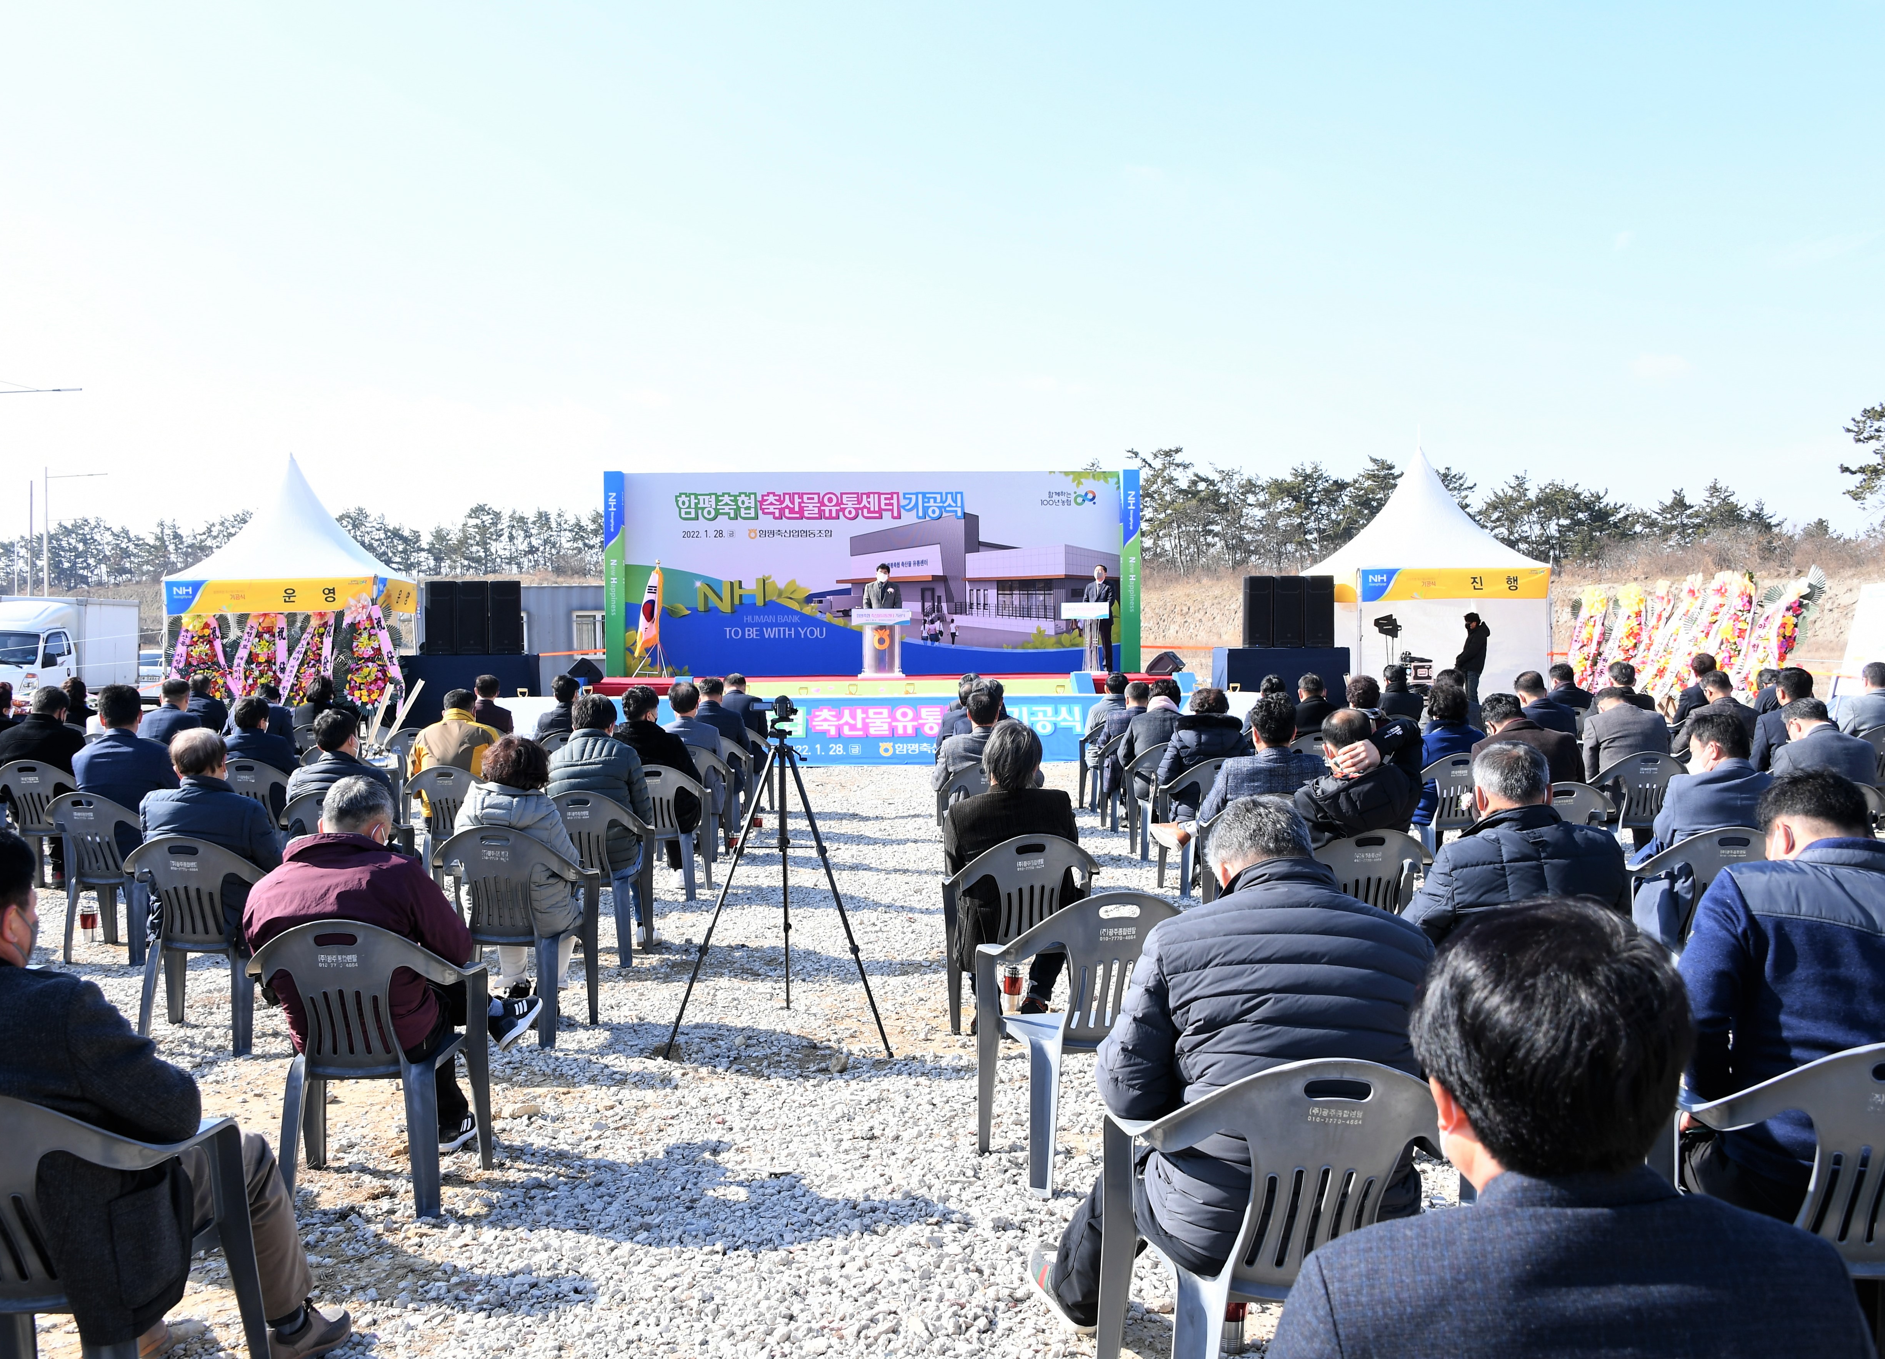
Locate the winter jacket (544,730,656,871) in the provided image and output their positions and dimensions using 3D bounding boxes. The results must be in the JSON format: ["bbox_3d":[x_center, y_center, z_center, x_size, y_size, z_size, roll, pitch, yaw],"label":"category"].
[{"bbox_3d":[-1.532,0.534,7.164,0.496,0.648,0.446,0,1,-2],"label":"winter jacket"}]

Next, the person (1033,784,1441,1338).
[{"bbox_3d":[0.505,0.795,3.026,0.630,1.250,1.000,-1,2,-12],"label":"person"}]

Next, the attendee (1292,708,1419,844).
[{"bbox_3d":[1.481,0.689,6.003,0.540,1.200,0.840,0,2,-5],"label":"attendee"}]

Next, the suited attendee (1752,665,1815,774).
[{"bbox_3d":[4.994,0.553,9.522,0.540,1.280,0.820,-1,2,-14],"label":"suited attendee"}]

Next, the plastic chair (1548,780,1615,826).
[{"bbox_3d":[2.890,0.849,7.506,0.555,0.780,0.530,0,2,0],"label":"plastic chair"}]

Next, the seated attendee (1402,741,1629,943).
[{"bbox_3d":[1.466,0.747,4.406,0.600,1.190,0.800,-1,2,-4],"label":"seated attendee"}]

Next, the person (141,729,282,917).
[{"bbox_3d":[-2.665,0.745,6.075,0.560,1.210,0.820,0,2,4],"label":"person"}]

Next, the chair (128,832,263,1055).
[{"bbox_3d":[-2.698,0.939,5.851,0.560,0.800,0.550,-1,2,-3],"label":"chair"}]

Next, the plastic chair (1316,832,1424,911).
[{"bbox_3d":[1.506,0.914,5.837,0.555,0.780,0.530,0,2,-2],"label":"plastic chair"}]

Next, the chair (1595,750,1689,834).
[{"bbox_3d":[3.979,0.796,8.995,0.562,0.800,0.537,0,1,14],"label":"chair"}]

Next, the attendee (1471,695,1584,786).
[{"bbox_3d":[2.784,0.645,7.566,0.560,1.180,0.780,0,1,0],"label":"attendee"}]

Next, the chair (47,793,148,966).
[{"bbox_3d":[-3.758,0.884,7.245,0.555,0.780,0.530,0,2,9],"label":"chair"}]

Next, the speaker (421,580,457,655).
[{"bbox_3d":[-7.806,-0.950,24.700,0.480,1.140,0.500,-1,2,-14],"label":"speaker"}]

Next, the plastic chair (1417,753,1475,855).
[{"bbox_3d":[2.872,0.807,9.118,0.560,0.790,0.560,0,1,2],"label":"plastic chair"}]

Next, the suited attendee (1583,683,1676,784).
[{"bbox_3d":[3.899,0.631,9.219,0.550,1.130,0.800,-1,2,-8],"label":"suited attendee"}]

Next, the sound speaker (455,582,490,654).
[{"bbox_3d":[-7.726,-1.016,26.100,0.520,1.200,0.520,0,1,-4],"label":"sound speaker"}]

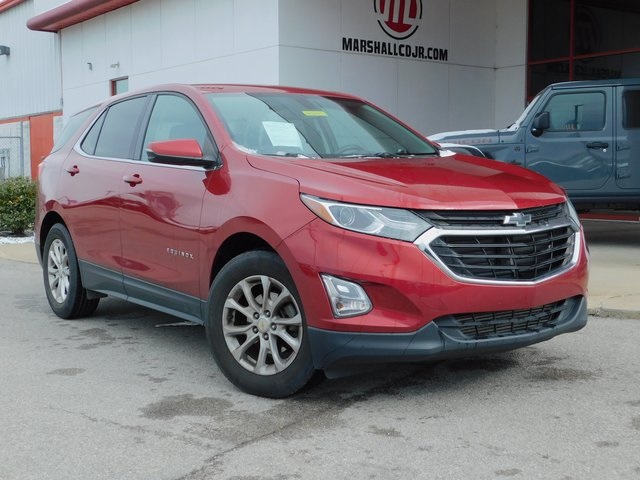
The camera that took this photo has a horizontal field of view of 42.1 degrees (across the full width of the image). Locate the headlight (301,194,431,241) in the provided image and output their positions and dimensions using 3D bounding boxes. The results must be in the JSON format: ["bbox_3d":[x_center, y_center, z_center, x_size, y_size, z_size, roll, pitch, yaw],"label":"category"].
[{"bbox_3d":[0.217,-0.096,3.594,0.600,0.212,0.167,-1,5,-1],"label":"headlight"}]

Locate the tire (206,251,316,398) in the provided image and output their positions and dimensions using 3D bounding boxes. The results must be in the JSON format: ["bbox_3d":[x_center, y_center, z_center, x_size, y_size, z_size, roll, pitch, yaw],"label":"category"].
[{"bbox_3d":[-0.225,0.394,4.021,0.722,0.716,0.230,3,6,33],"label":"tire"}]

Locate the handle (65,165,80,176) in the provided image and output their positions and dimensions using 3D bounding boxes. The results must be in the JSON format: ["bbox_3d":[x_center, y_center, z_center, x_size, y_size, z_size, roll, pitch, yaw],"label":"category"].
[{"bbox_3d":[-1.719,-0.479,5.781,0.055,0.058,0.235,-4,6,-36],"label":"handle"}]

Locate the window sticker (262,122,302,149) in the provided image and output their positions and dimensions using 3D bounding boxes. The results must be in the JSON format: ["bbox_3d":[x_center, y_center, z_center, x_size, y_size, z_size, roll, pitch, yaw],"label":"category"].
[{"bbox_3d":[-0.204,-0.574,4.522,0.180,0.012,0.285,1,33,-15],"label":"window sticker"}]

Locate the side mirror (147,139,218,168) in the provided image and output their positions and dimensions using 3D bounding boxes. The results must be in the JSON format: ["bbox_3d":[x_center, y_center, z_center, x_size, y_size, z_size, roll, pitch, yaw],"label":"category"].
[{"bbox_3d":[-0.705,-0.448,4.259,0.260,0.155,0.240,-4,6,-36],"label":"side mirror"}]

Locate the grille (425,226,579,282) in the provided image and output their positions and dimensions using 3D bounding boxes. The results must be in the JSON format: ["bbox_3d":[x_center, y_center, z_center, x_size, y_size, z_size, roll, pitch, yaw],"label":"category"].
[{"bbox_3d":[0.907,0.066,3.790,1.080,0.265,0.190,-4,6,-36],"label":"grille"}]

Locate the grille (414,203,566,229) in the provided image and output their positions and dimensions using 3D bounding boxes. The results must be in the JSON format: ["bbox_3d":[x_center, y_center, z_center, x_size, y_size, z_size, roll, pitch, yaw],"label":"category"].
[{"bbox_3d":[0.873,-0.102,3.820,1.060,0.125,0.200,-4,6,-36],"label":"grille"}]

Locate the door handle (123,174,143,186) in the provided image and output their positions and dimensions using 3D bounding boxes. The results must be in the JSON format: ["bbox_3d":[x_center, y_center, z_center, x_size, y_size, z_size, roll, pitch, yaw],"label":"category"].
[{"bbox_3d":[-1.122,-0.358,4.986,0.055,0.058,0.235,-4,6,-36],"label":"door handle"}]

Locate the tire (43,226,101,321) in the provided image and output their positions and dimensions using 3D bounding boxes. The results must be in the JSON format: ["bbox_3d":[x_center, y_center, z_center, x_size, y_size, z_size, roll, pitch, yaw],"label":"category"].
[{"bbox_3d":[-1.851,0.221,6.201,0.230,0.716,0.722,-4,6,-36],"label":"tire"}]

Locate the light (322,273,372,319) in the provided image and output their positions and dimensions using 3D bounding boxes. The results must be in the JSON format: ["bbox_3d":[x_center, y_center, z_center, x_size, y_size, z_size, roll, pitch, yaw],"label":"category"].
[{"bbox_3d":[0.113,0.245,3.574,0.231,0.192,0.080,0,5,1],"label":"light"}]

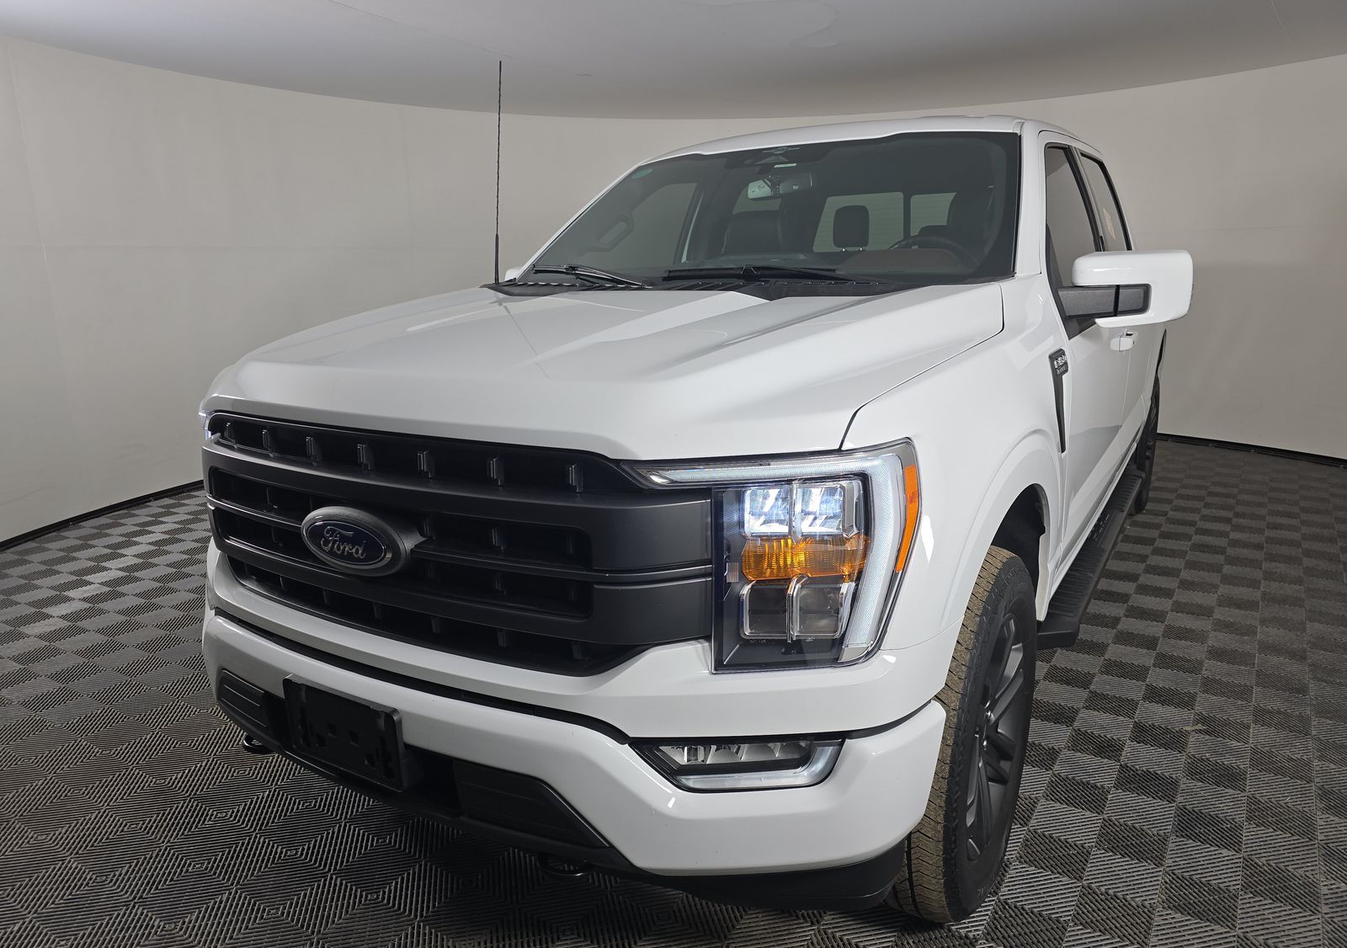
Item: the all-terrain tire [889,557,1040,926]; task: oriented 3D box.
[{"bbox_3d":[0.614,0.561,2.054,0.279,0.813,0.818,7,15,31],"label":"all-terrain tire"}]

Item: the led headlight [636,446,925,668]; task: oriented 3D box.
[{"bbox_3d":[0.179,0.128,1.406,0.387,0.367,0.323,7,15,31],"label":"led headlight"}]

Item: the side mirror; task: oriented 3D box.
[{"bbox_3d":[1.272,-0.522,2.507,0.323,0.216,0.196,7,15,31],"label":"side mirror"}]

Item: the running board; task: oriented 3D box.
[{"bbox_3d":[1.676,0.258,3.568,0.196,0.113,2.127,7,15,31],"label":"running board"}]

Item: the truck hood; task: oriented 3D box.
[{"bbox_3d":[-0.241,-0.303,2.101,1.774,0.265,1.303,7,15,31],"label":"truck hood"}]

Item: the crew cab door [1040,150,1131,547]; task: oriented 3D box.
[{"bbox_3d":[1.293,-0.498,2.914,0.265,1.254,1.196,7,15,31],"label":"crew cab door"}]

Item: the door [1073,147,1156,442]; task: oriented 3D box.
[{"bbox_3d":[1.846,-0.701,3.781,0.265,1.254,0.951,7,15,31],"label":"door"}]

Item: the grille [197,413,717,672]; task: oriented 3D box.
[{"bbox_3d":[-0.543,0.092,1.681,1.352,0.382,0.186,7,15,31],"label":"grille"}]

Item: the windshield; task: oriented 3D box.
[{"bbox_3d":[0.261,-0.829,2.825,1.656,0.176,0.843,7,52,31],"label":"windshield"}]

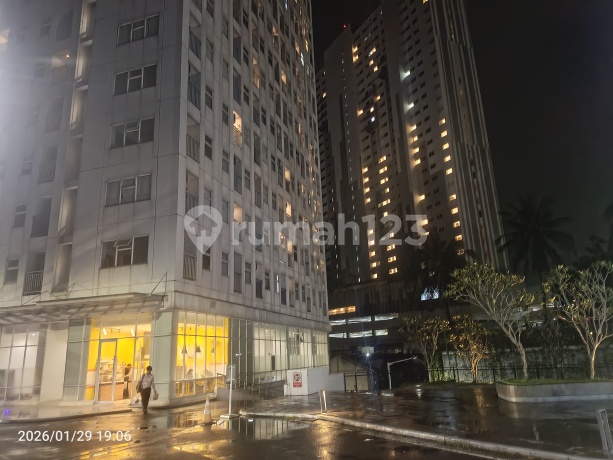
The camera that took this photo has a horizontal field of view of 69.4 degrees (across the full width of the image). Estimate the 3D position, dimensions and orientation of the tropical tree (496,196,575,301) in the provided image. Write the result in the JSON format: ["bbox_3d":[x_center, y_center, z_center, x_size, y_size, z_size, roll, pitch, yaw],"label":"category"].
[{"bbox_3d":[19.906,3.893,36.977,6.394,14.160,6.394,-3,-15,0],"label":"tropical tree"}]

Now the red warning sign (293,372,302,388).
[{"bbox_3d":[-0.359,6.271,18.499,0.356,0.586,0.030,-7,-16,17],"label":"red warning sign"}]

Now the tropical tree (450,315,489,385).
[{"bbox_3d":[7.672,5.542,20.743,1.769,3.124,1.769,-3,-15,0],"label":"tropical tree"}]

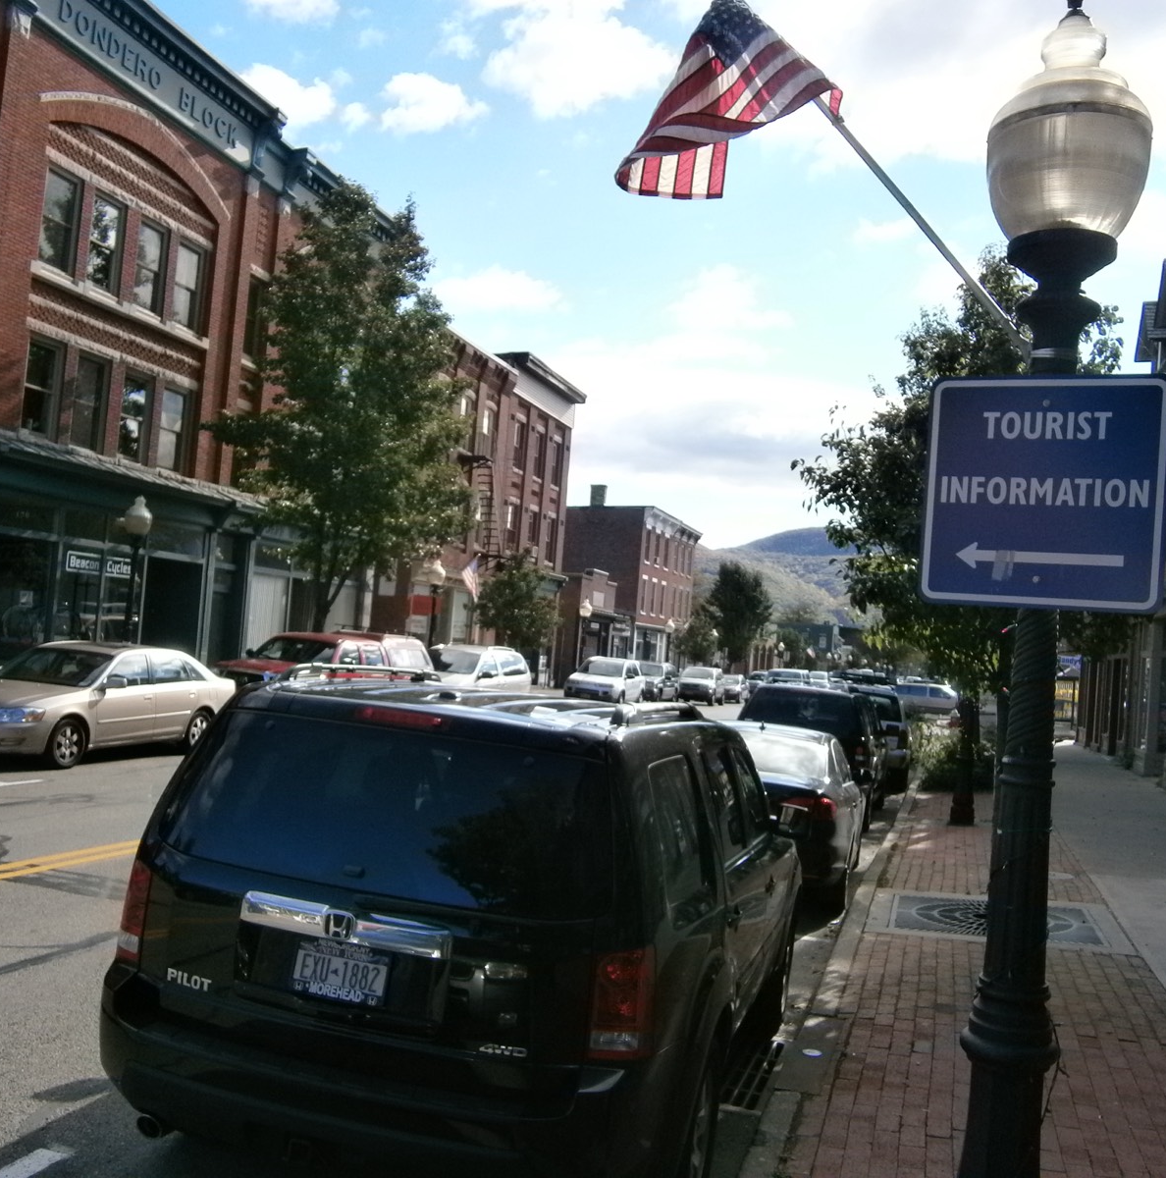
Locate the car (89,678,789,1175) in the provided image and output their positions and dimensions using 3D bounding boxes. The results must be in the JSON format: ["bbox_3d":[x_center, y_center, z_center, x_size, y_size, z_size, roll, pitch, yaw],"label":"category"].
[{"bbox_3d":[-0.085,1.359,5.650,1.990,1.830,4.850,4,-3,16],"label":"car"}]

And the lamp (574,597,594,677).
[{"bbox_3d":[-0.015,2.174,42.640,0.480,3.790,0.480,4,-3,18],"label":"lamp"}]

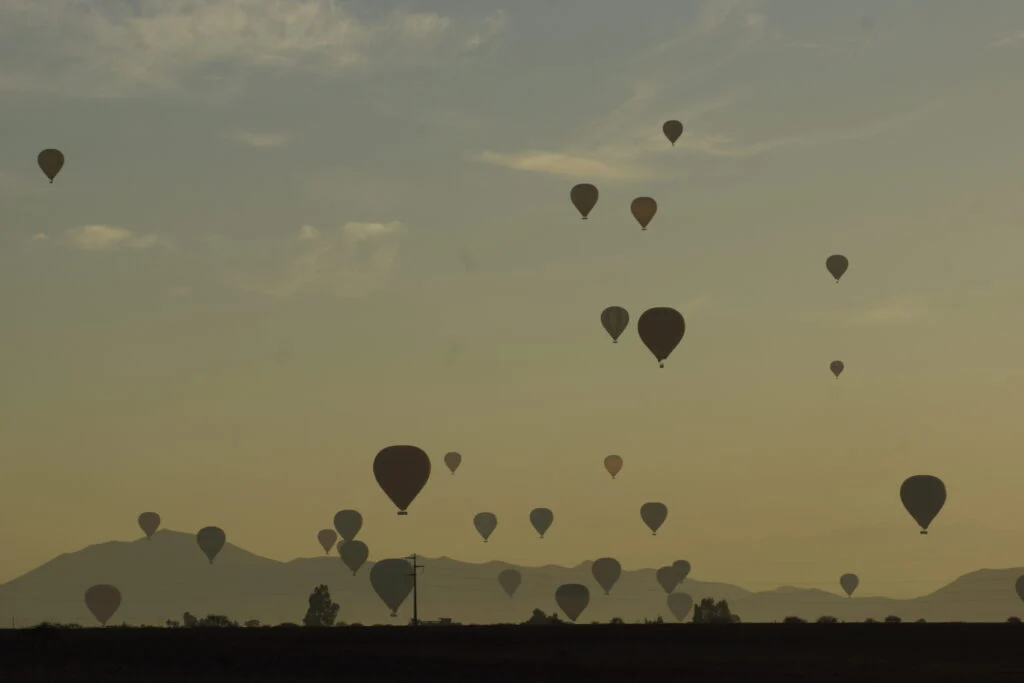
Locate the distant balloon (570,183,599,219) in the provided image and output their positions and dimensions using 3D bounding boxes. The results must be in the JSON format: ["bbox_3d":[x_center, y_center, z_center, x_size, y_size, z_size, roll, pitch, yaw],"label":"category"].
[{"bbox_3d":[56.880,-109.340,4003.220,21.500,27.910,21.500,0,-3,1],"label":"distant balloon"}]

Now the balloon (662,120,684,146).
[{"bbox_3d":[139.830,-180.110,4435.990,17.500,22.350,17.500,0,-3,2],"label":"balloon"}]

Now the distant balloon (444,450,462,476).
[{"bbox_3d":[-59.000,122.000,5120.400,17.000,23.000,17.000,0,-3,-1],"label":"distant balloon"}]

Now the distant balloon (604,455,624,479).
[{"bbox_3d":[99.220,122.440,4985.650,18.500,23.860,18.500,0,-3,1],"label":"distant balloon"}]

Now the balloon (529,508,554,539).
[{"bbox_3d":[25.950,159.070,4466.730,20.500,26.780,20.500,0,-3,0],"label":"balloon"}]

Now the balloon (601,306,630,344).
[{"bbox_3d":[78.830,-12.470,3903.850,21.500,28.440,21.500,0,-3,1],"label":"balloon"}]

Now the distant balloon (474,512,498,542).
[{"bbox_3d":[-22.900,162.390,4466.730,20.500,26.780,20.500,0,-3,0],"label":"distant balloon"}]

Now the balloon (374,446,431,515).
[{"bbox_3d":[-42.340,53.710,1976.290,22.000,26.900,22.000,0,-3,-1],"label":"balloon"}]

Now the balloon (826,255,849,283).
[{"bbox_3d":[270.160,-60.230,4247.870,18.500,23.390,18.500,0,-3,4],"label":"balloon"}]

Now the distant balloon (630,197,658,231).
[{"bbox_3d":[102.890,-98.700,3976.070,20.500,26.560,20.500,0,-3,1],"label":"distant balloon"}]

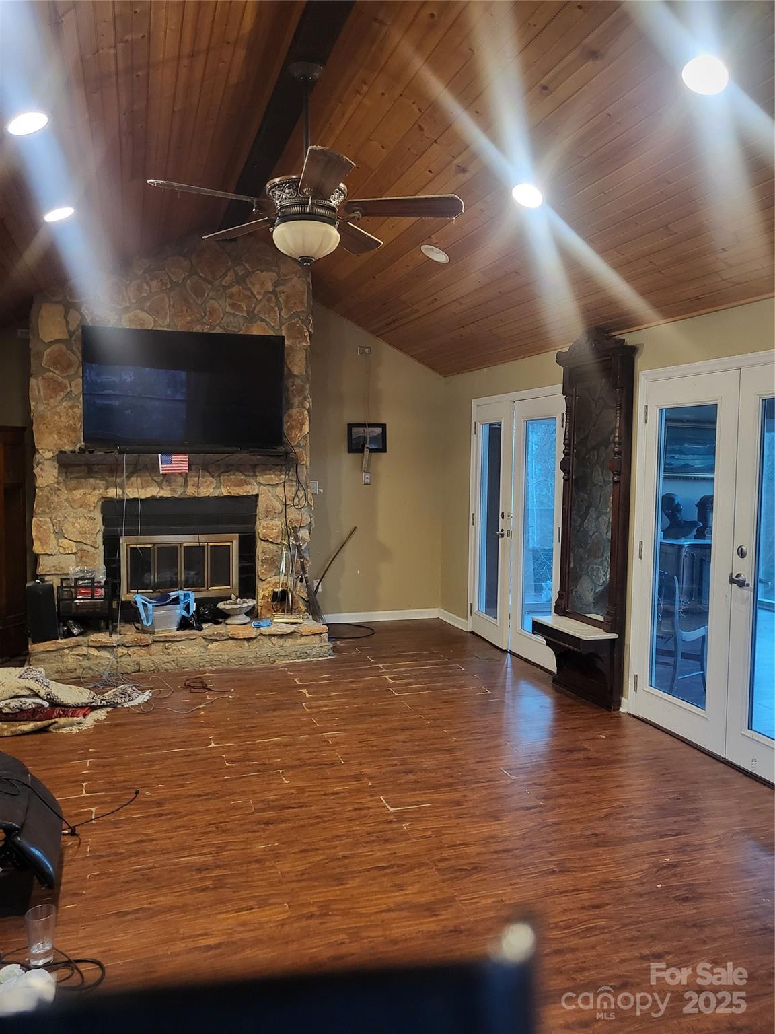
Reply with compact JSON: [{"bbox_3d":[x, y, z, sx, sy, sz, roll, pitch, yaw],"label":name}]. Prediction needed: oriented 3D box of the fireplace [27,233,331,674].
[{"bbox_3d":[-1.663,-0.625,6.281,2.220,3.480,1.080,-1,5,-19],"label":"fireplace"}]

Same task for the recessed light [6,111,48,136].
[{"bbox_3d":[-1.438,-1.570,3.098,0.185,0.040,0.185,-28,13,-15],"label":"recessed light"}]

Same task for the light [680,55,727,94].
[{"bbox_3d":[1.117,-1.549,2.717,0.178,0.030,0.178,26,-5,-19],"label":"light"}]

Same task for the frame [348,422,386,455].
[{"bbox_3d":[-0.189,-0.746,7.391,0.380,0.280,0.030,-1,5,-19],"label":"frame"}]

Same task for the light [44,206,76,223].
[{"bbox_3d":[-1.828,-1.683,4.319,0.185,0.040,0.185,-28,13,-15],"label":"light"}]

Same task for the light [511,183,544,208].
[{"bbox_3d":[0.696,-1.599,3.868,0.185,0.040,0.185,26,-4,-19],"label":"light"}]

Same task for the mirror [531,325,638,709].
[{"bbox_3d":[1.274,0.012,5.161,0.300,2.430,0.710,-1,5,-19],"label":"mirror"}]

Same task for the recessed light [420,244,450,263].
[{"bbox_3d":[0.303,-1.696,4.993,0.195,0.040,0.195,26,-4,-19],"label":"recessed light"}]

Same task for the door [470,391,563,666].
[{"bbox_3d":[1.047,0.068,6.387,0.100,2.110,1.580,-1,5,-19],"label":"door"}]

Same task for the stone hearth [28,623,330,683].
[{"bbox_3d":[-1.581,1.012,6.137,2.240,0.240,0.520,-1,5,-19],"label":"stone hearth"}]

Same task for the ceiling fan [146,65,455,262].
[{"bbox_3d":[-0.350,-1.536,3.369,1.350,0.870,1.350,-1,5,-19],"label":"ceiling fan"}]

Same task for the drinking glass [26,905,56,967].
[{"bbox_3d":[-1.109,1.350,2.489,0.088,0.155,0.088,-1,5,-19],"label":"drinking glass"}]

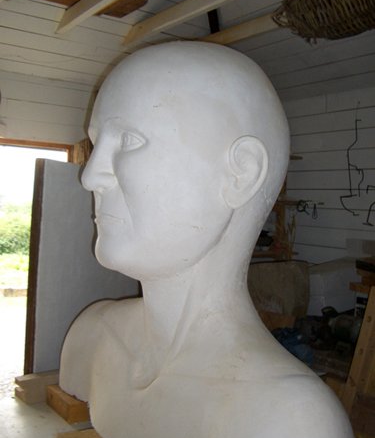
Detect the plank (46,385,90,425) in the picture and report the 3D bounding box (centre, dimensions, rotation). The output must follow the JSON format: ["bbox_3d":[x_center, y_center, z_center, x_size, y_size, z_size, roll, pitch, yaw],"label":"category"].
[{"bbox_3d":[-0.777,1.211,3.338,0.155,0.125,0.390,-1,4,-35],"label":"plank"}]

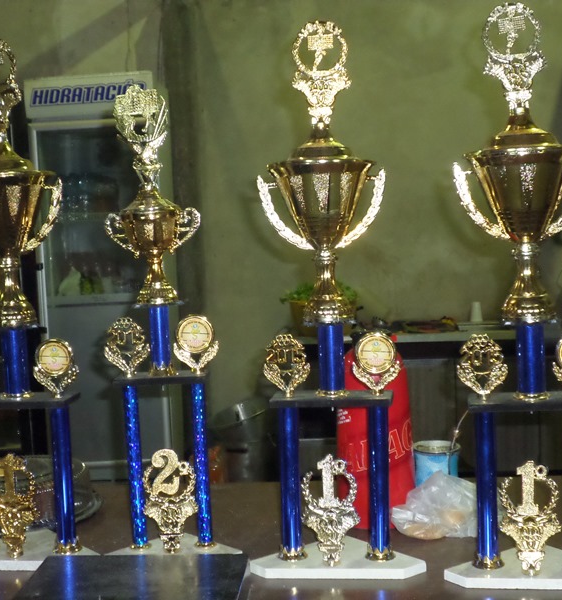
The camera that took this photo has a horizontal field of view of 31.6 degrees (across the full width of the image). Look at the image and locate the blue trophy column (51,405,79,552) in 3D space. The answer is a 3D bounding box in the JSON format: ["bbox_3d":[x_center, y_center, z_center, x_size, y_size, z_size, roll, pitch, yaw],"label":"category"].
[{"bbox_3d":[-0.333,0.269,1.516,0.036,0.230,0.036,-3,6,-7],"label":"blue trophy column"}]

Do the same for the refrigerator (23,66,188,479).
[{"bbox_3d":[-0.873,-0.113,5.096,0.615,1.956,0.600,-2,6,1],"label":"refrigerator"}]

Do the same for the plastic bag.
[{"bbox_3d":[0.257,0.323,1.607,0.160,0.090,0.120,-2,6,0],"label":"plastic bag"}]

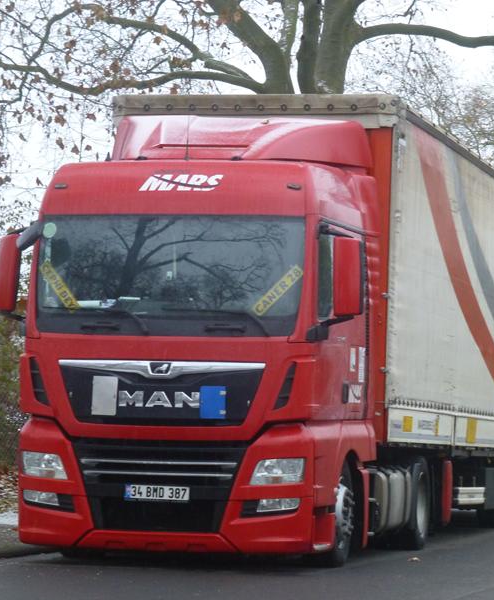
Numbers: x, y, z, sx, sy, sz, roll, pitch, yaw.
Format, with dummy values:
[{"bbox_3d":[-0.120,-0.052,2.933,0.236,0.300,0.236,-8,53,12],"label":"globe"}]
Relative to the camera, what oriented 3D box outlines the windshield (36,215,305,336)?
[{"bbox_3d":[-0.627,-0.186,20.805,2.170,0.950,0.260,1,-10,14],"label":"windshield"}]

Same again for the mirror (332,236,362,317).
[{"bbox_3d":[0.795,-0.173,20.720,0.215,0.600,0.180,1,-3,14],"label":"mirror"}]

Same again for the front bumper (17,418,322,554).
[{"bbox_3d":[-0.658,1.454,20.762,2.440,1.010,0.480,1,-3,14],"label":"front bumper"}]

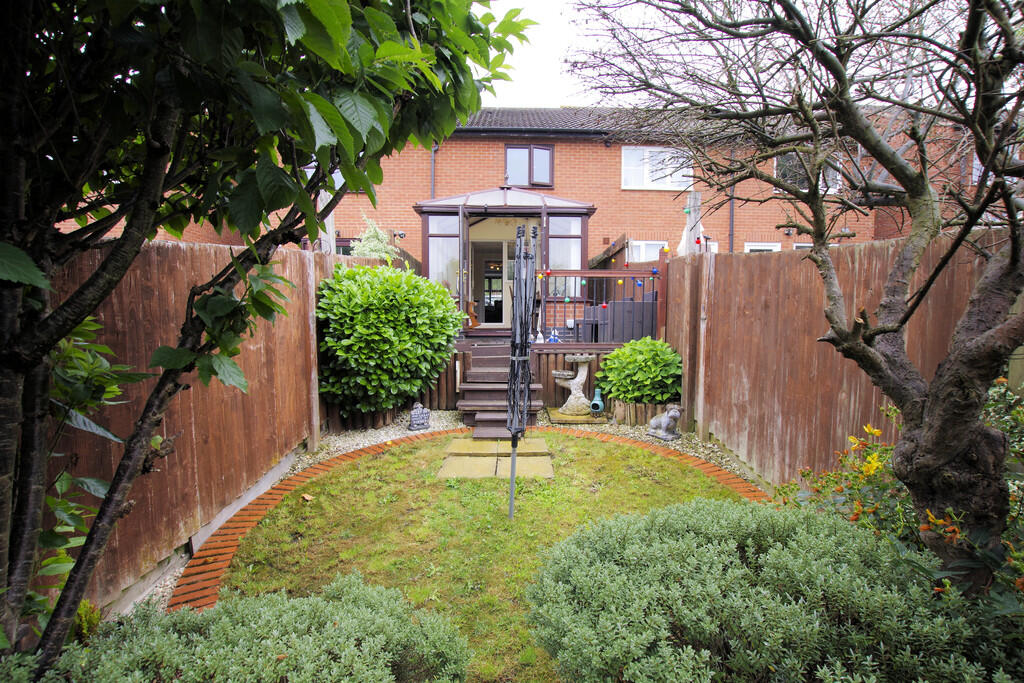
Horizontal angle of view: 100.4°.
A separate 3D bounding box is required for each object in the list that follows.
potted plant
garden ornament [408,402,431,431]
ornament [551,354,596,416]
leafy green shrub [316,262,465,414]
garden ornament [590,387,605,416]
[{"bbox_3d":[1.400,0.430,4.910,0.950,0.990,0.880,0,5,0],"label":"potted plant"},{"bbox_3d":[-0.985,0.800,4.560,0.220,0.290,0.130,-1,5,-15],"label":"garden ornament"},{"bbox_3d":[0.730,0.500,4.970,0.510,0.710,0.380,0,5,0],"label":"ornament"},{"bbox_3d":[-1.240,-0.040,4.600,1.400,1.520,1.200,0,5,0],"label":"leafy green shrub"},{"bbox_3d":[0.977,0.695,4.860,0.155,0.320,0.160,3,5,28],"label":"garden ornament"}]

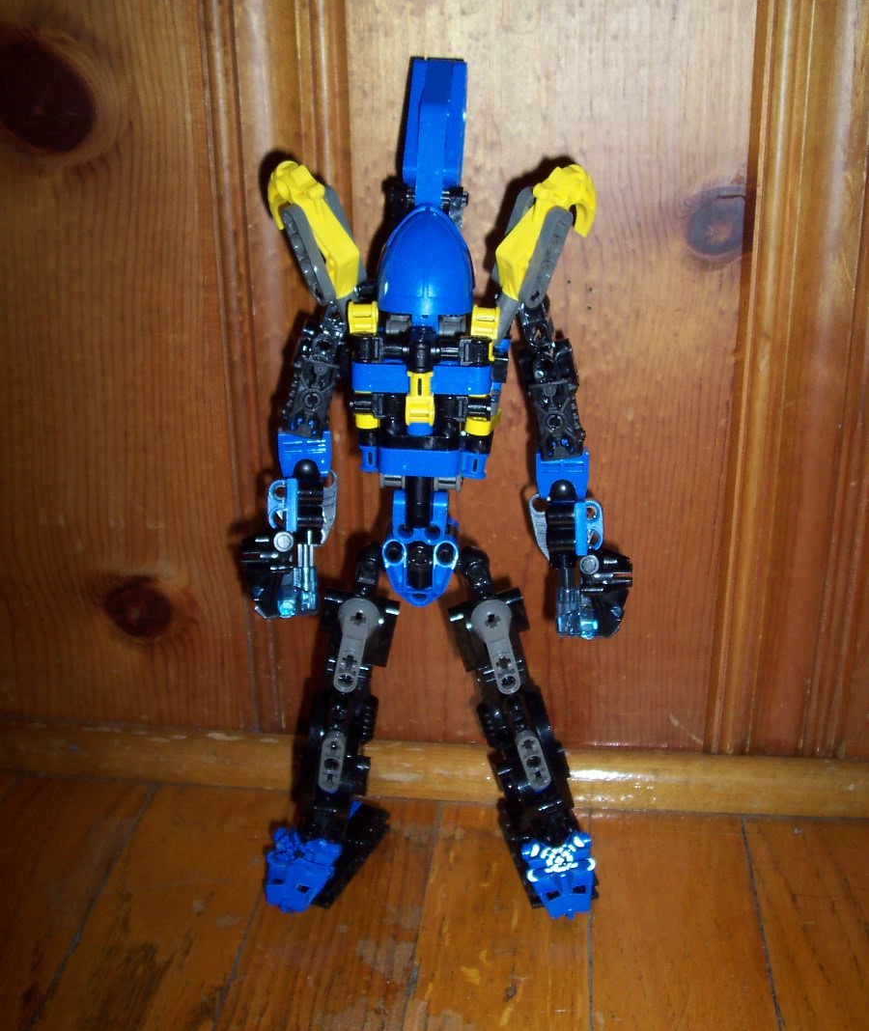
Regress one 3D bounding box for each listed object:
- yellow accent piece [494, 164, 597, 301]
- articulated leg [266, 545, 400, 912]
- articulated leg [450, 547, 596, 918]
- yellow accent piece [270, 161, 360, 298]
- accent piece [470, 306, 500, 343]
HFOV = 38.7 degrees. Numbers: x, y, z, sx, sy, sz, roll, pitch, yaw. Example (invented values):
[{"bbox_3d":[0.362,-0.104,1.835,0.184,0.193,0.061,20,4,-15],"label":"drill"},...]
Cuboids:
[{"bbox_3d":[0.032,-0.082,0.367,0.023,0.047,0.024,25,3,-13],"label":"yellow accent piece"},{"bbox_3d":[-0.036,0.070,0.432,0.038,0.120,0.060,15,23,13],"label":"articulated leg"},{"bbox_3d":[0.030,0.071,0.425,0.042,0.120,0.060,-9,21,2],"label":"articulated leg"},{"bbox_3d":[-0.035,-0.083,0.362,0.013,0.042,0.021,-26,13,-27],"label":"yellow accent piece"},{"bbox_3d":[0.014,-0.054,0.349,0.009,0.010,0.010,1,22,6],"label":"accent piece"}]

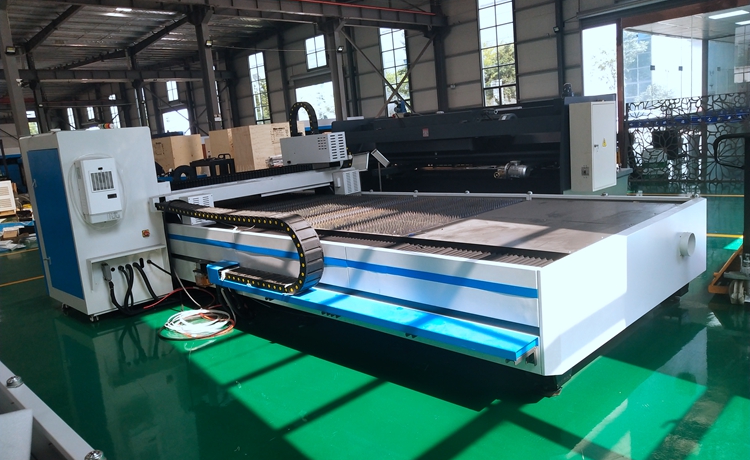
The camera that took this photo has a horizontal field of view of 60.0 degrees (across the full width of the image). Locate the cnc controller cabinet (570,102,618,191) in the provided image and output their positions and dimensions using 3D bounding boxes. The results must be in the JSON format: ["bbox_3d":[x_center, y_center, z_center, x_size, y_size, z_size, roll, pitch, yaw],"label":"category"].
[{"bbox_3d":[2.243,-0.873,6.688,0.530,0.885,0.240,-15,14,-43],"label":"cnc controller cabinet"}]

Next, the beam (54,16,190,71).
[{"bbox_3d":[-14.090,-9.611,35.035,14.865,0.800,0.350,4,14,42],"label":"beam"}]

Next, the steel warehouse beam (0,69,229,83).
[{"bbox_3d":[-12.733,-8.109,34.294,0.350,0.620,12.677,4,14,42],"label":"steel warehouse beam"}]

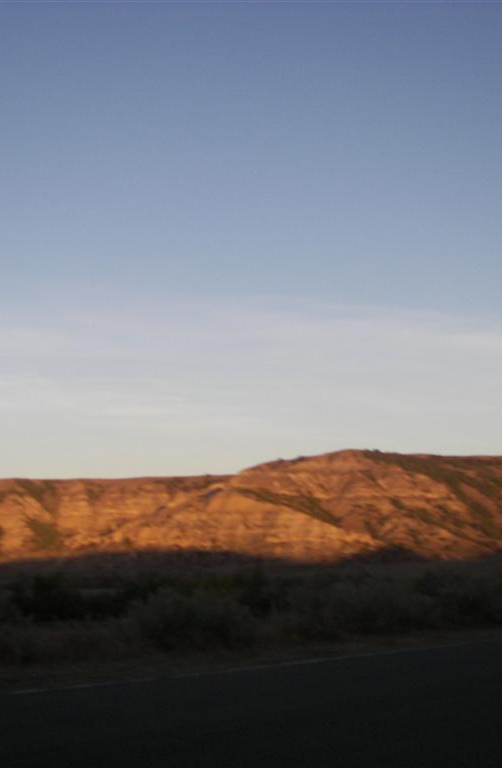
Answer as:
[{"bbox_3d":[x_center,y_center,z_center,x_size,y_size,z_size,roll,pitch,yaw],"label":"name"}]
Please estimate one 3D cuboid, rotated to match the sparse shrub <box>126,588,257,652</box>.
[{"bbox_3d":[-0.922,3.657,16.500,2.050,1.000,1.700,1,-9,-3],"label":"sparse shrub"}]

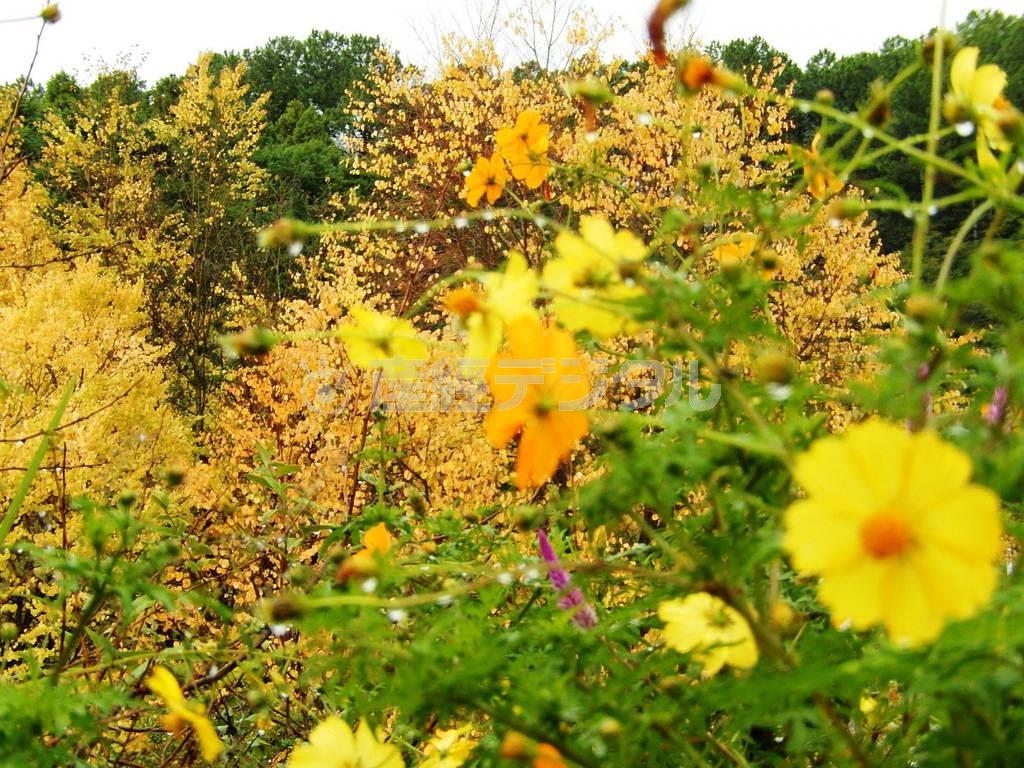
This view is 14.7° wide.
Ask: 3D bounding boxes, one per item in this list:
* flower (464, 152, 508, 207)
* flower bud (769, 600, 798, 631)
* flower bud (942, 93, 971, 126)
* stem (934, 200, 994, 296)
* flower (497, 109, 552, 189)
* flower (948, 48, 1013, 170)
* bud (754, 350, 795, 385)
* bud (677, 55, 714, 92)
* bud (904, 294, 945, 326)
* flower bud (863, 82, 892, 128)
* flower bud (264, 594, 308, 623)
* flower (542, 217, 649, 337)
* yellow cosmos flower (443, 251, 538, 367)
[{"bbox_3d":[-0.020,-0.160,3.100,0.036,0.042,0.015,-1,-12,18],"label":"flower"},{"bbox_3d":[0.092,0.079,1.350,0.010,0.011,0.010,0,-3,0],"label":"flower bud"},{"bbox_3d":[0.157,-0.097,1.400,0.010,0.011,0.010,0,-3,0],"label":"flower bud"},{"bbox_3d":[0.180,-0.054,1.580,0.024,0.038,0.010,0,-2,0],"label":"stem"},{"bbox_3d":[0.009,-0.166,2.800,0.040,0.056,0.022,0,-2,6],"label":"flower"},{"bbox_3d":[0.192,-0.113,1.620,0.020,0.049,0.046,-1,-2,21],"label":"flower"},{"bbox_3d":[0.079,-0.005,1.200,0.012,0.011,0.012,0,-3,0],"label":"bud"},{"bbox_3d":[0.060,-0.102,1.300,0.013,0.012,0.012,15,0,-6],"label":"bud"},{"bbox_3d":[0.125,-0.023,1.200,0.012,0.009,0.012,0,-3,0],"label":"bud"},{"bbox_3d":[0.127,-0.097,1.380,0.011,0.015,0.011,0,-2,0],"label":"flower bud"},{"bbox_3d":[-0.074,0.074,1.300,0.014,0.009,0.009,-3,0,-3],"label":"flower bud"},{"bbox_3d":[0.034,-0.044,1.650,0.044,0.052,0.020,0,-17,6],"label":"flower"},{"bbox_3d":[-0.009,-0.030,1.580,0.020,0.046,0.046,11,-9,-37],"label":"yellow cosmos flower"}]

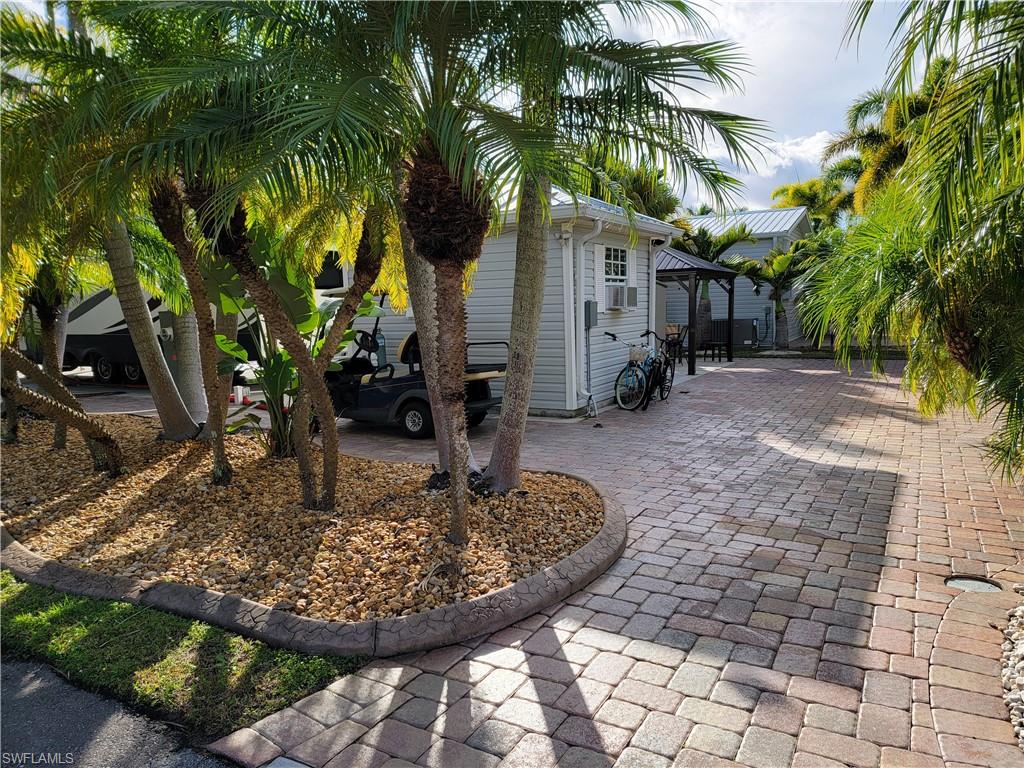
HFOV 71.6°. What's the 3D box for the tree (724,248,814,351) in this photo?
[{"bbox_3d":[7.972,-2.626,21.400,2.700,3.100,2.600,2,7,30],"label":"tree"}]

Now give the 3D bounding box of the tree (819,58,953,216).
[{"bbox_3d":[11.666,-5.382,22.000,4.200,8.500,4.200,2,7,30],"label":"tree"}]

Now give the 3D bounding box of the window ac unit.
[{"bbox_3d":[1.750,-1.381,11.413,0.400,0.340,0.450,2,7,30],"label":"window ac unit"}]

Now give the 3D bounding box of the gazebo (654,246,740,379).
[{"bbox_3d":[3.289,-2.020,17.990,4.000,3.150,3.950,2,7,30],"label":"gazebo"}]

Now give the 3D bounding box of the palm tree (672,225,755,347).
[{"bbox_3d":[5.953,-2.876,21.400,2.600,3.700,2.600,2,7,30],"label":"palm tree"}]

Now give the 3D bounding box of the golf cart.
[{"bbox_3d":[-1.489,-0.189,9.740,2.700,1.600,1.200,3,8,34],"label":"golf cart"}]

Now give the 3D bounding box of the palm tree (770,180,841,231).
[{"bbox_3d":[12.111,-5.123,29.000,3.400,6.400,3.400,2,7,30],"label":"palm tree"}]

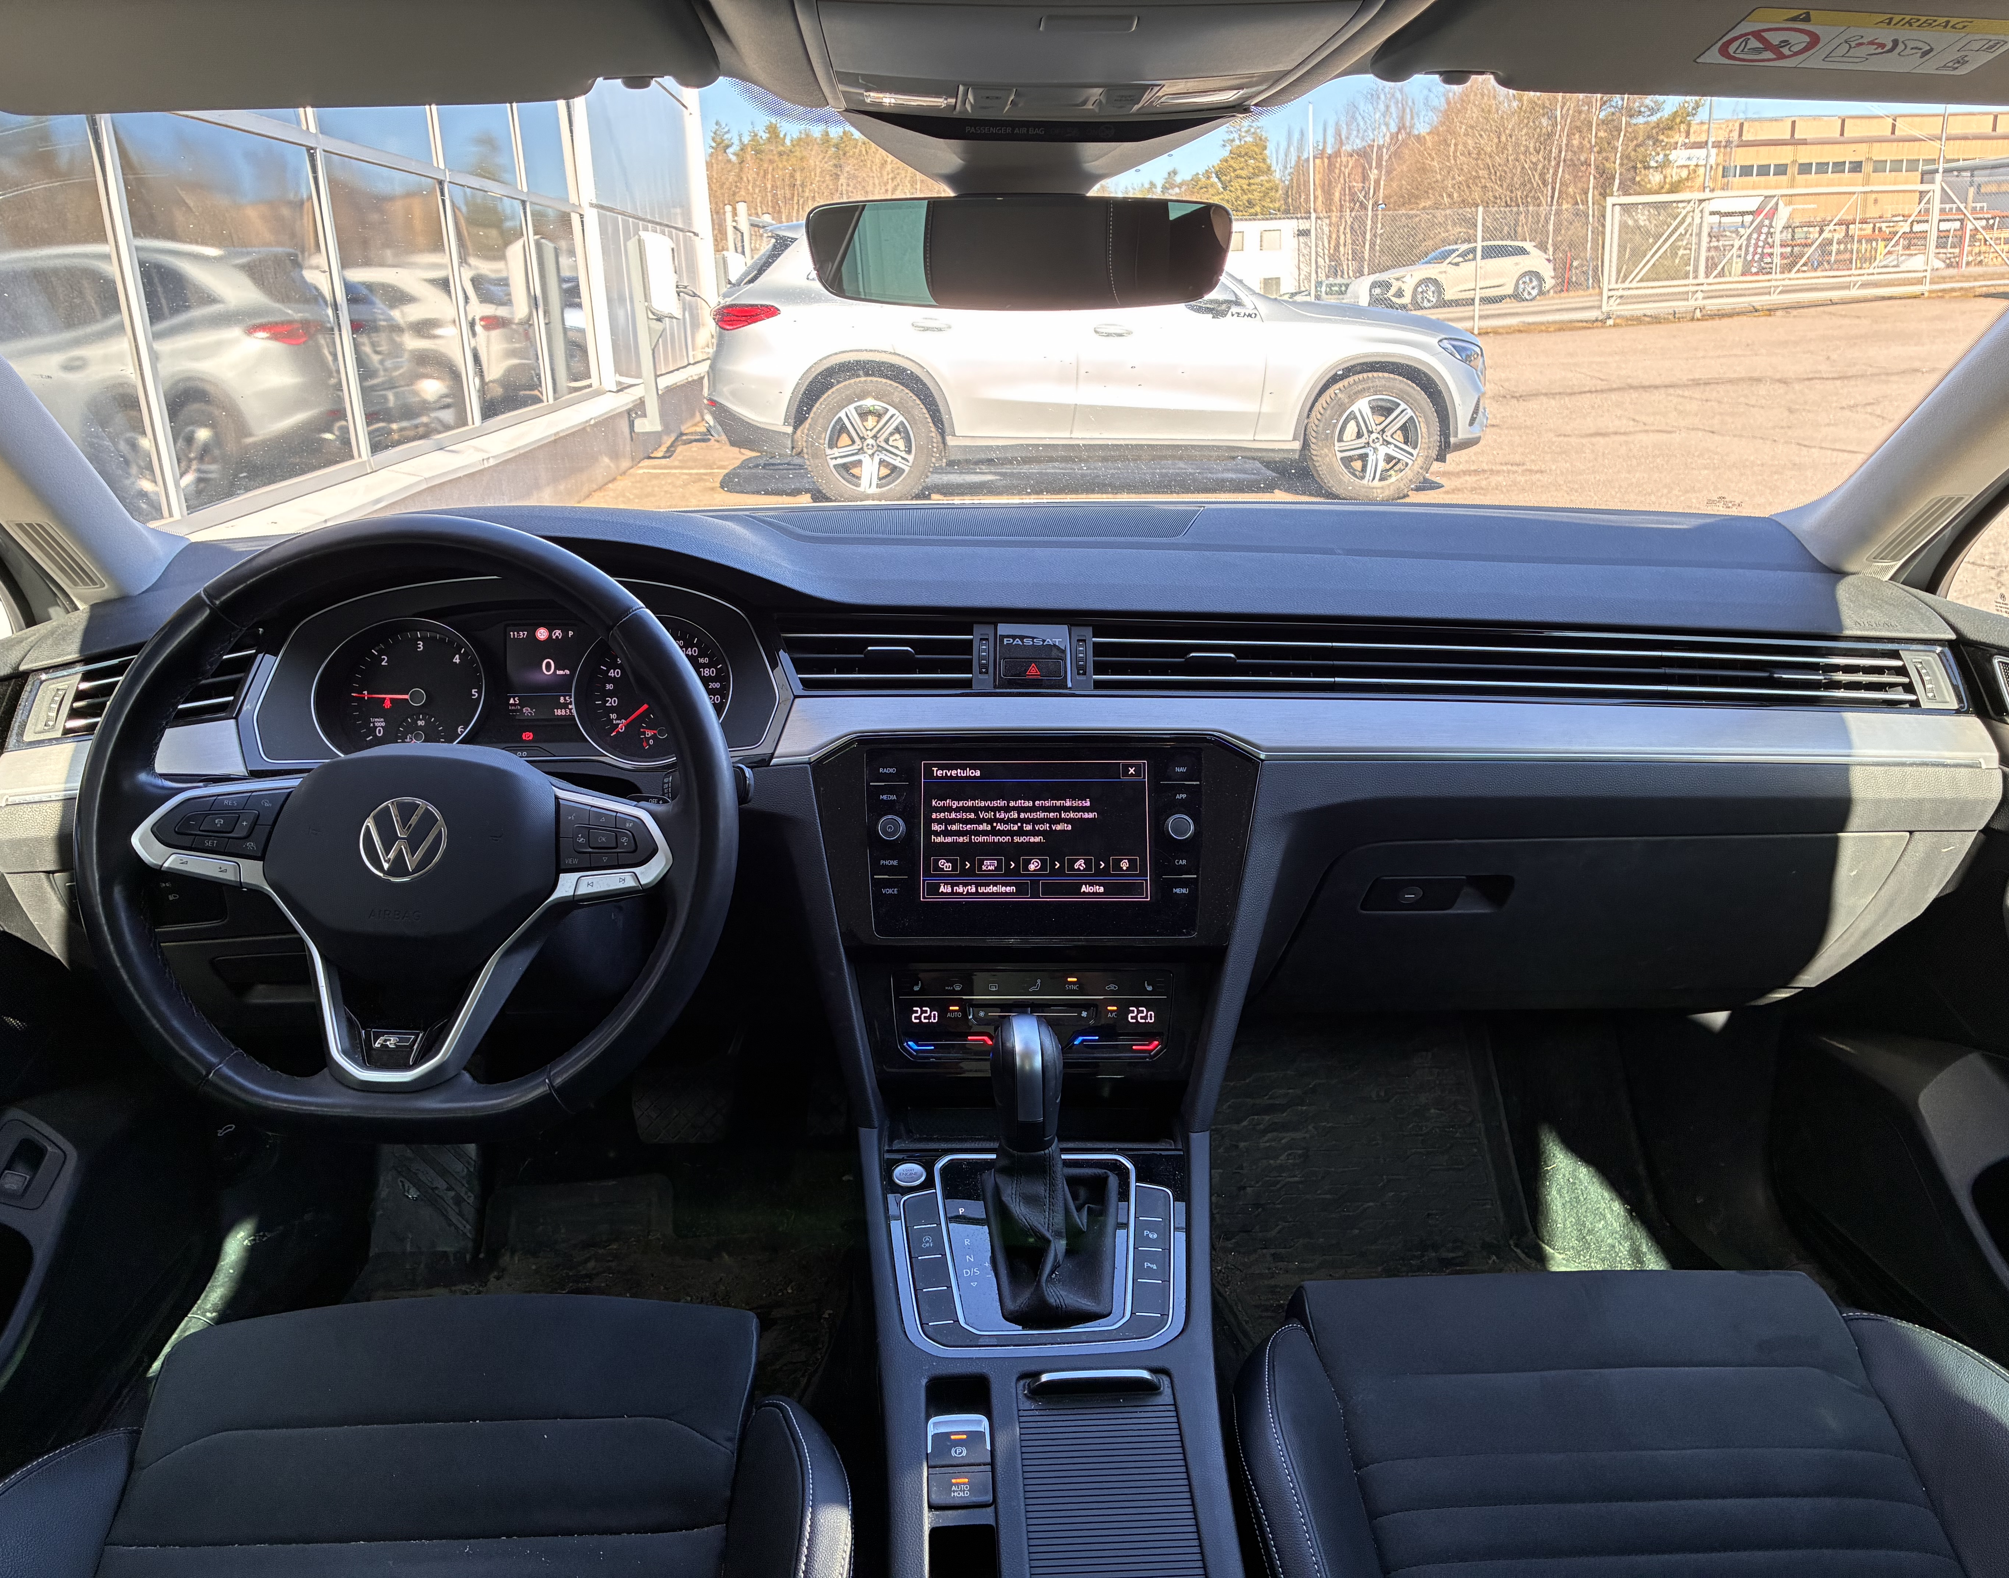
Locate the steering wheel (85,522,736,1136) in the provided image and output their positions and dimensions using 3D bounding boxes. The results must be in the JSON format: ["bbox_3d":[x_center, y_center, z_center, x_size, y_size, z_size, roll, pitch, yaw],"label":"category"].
[{"bbox_3d":[-0.340,0.021,0.898,0.372,0.357,0.110,-1,-4,1],"label":"steering wheel"}]

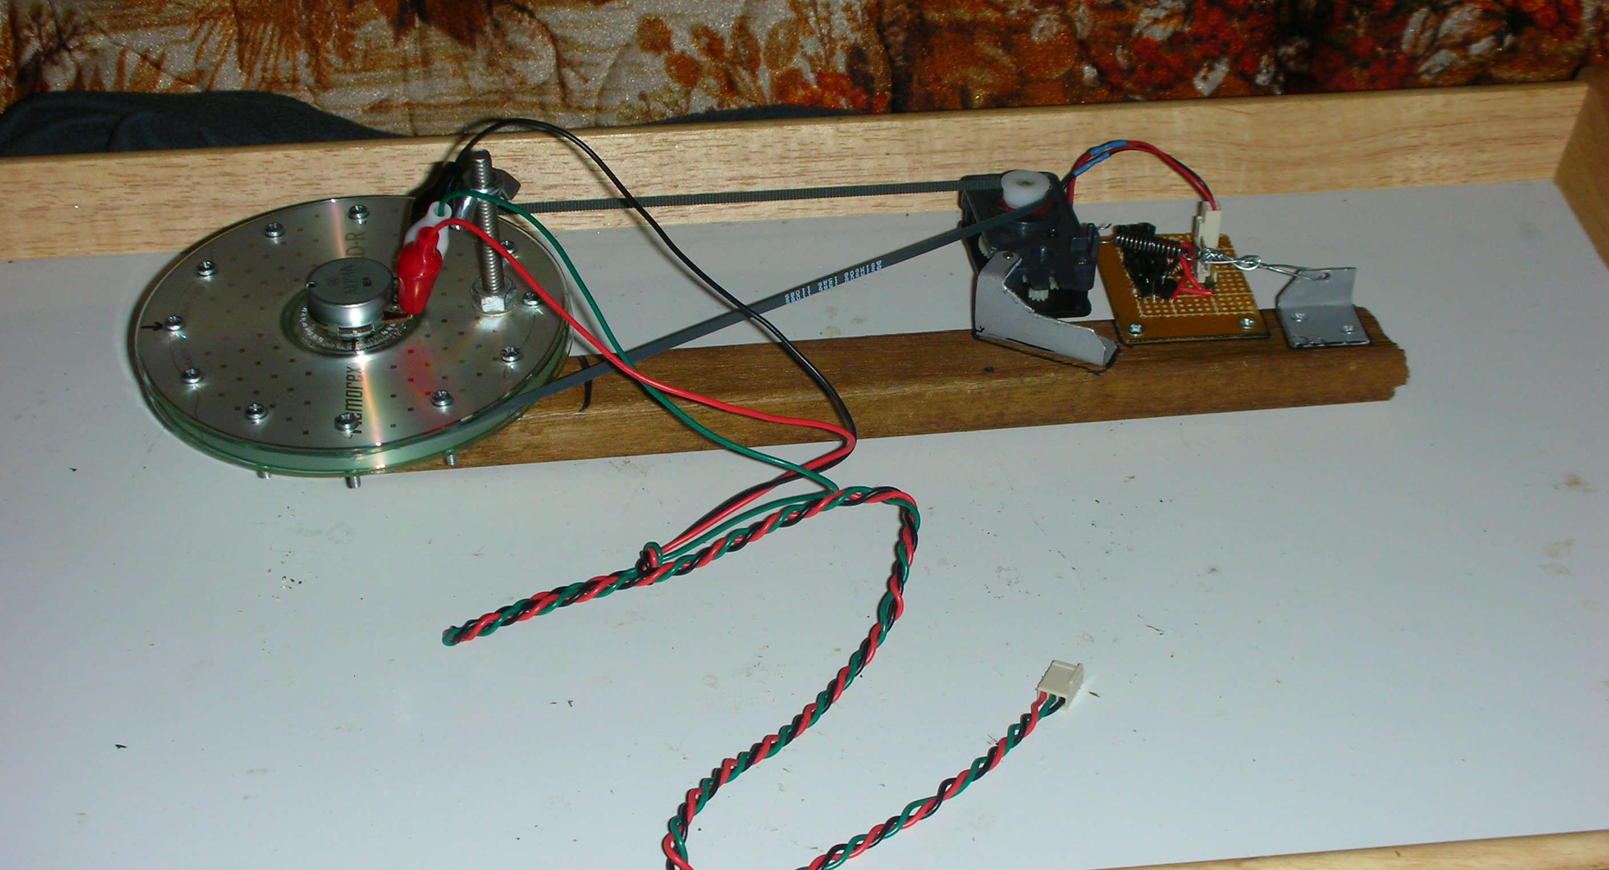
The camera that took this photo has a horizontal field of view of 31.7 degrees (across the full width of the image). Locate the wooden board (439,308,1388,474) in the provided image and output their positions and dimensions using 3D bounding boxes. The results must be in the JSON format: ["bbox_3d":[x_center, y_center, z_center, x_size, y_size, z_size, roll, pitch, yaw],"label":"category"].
[{"bbox_3d":[0.021,-0.013,0.831,0.310,0.018,0.028,-4,37,-6],"label":"wooden board"}]

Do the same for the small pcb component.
[{"bbox_3d":[0.113,-0.044,0.856,0.043,0.003,0.055,-2,37,-3],"label":"small pcb component"}]

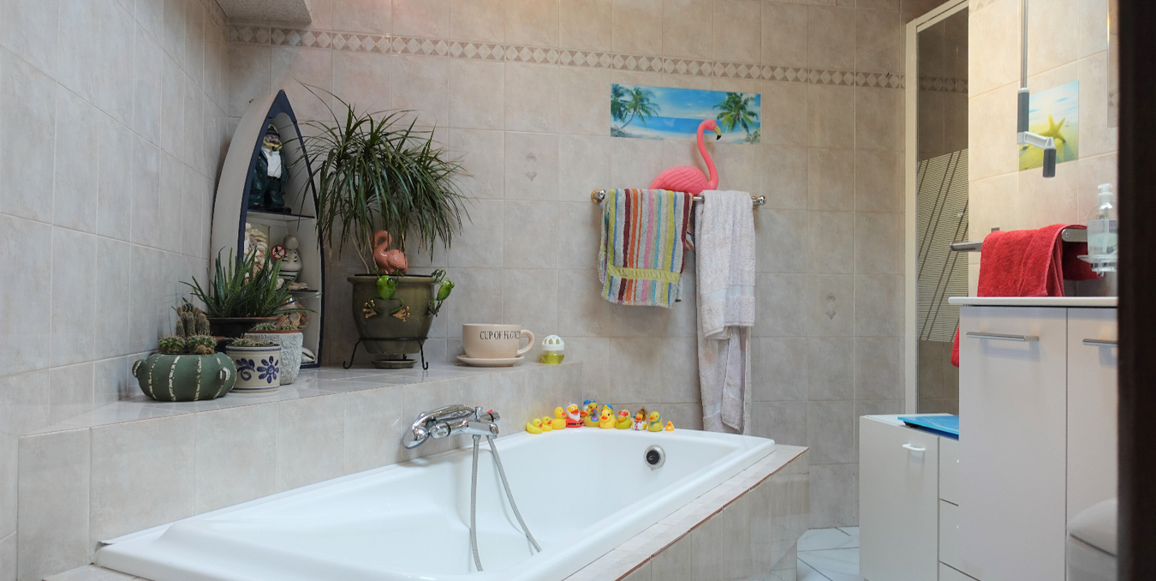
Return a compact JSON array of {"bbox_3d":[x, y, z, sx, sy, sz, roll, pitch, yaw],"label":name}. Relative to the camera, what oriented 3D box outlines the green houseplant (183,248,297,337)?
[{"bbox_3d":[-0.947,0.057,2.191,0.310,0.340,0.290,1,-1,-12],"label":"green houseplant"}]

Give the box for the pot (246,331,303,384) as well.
[{"bbox_3d":[-0.812,0.182,2.058,0.145,0.134,0.145,1,-1,-23],"label":"pot"}]

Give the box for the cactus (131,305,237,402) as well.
[{"bbox_3d":[-0.890,0.135,1.757,0.220,0.218,0.215,1,-1,-27],"label":"cactus"}]

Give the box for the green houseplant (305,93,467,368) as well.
[{"bbox_3d":[-0.637,-0.194,2.540,0.520,0.900,0.450,1,-1,-11],"label":"green houseplant"}]

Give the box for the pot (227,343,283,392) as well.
[{"bbox_3d":[-0.805,0.193,1.919,0.137,0.112,0.137,1,-1,-23],"label":"pot"}]

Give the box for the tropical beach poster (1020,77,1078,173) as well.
[{"bbox_3d":[1.256,-0.435,2.061,0.010,0.204,0.200,1,-1,-13],"label":"tropical beach poster"}]

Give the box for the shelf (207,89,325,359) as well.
[{"bbox_3d":[-1.008,-0.185,2.509,0.210,0.885,0.300,0,-1,36],"label":"shelf"}]

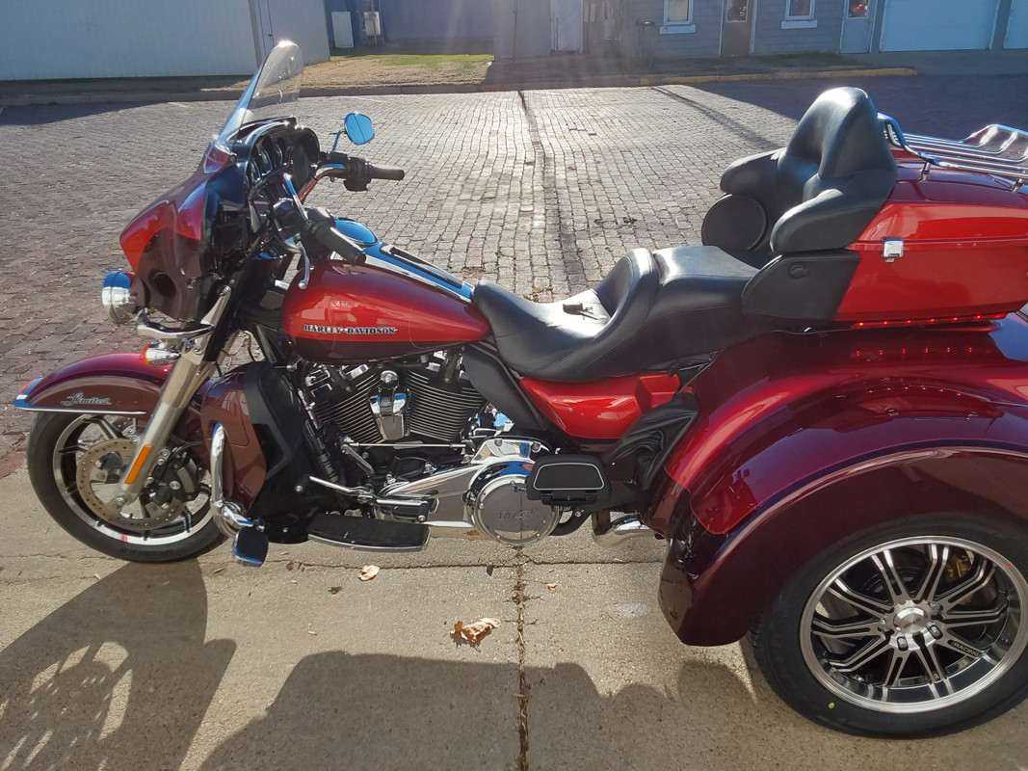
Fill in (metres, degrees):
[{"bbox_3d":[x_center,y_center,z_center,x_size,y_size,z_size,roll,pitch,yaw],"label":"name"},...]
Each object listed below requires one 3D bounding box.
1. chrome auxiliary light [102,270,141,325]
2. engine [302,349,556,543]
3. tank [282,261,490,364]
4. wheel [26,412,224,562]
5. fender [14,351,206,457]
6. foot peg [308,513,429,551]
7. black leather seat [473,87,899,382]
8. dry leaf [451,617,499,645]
[{"bbox_3d":[-0.907,-0.205,1.938,0.095,0.125,0.125,-3,23,1],"label":"chrome auxiliary light"},{"bbox_3d":[-0.200,0.112,2.178,0.680,0.500,0.450,0,24,7],"label":"engine"},{"bbox_3d":[-0.294,-0.226,2.090,0.560,0.270,0.370,0,24,7],"label":"tank"},{"bbox_3d":[-1.069,0.248,2.394,0.632,0.632,0.135,-3,27,1],"label":"wheel"},{"bbox_3d":[-1.071,0.048,2.292,0.670,0.310,0.185,-3,27,1],"label":"fender"},{"bbox_3d":[-0.366,0.358,2.013,0.315,0.040,0.115,5,24,5],"label":"foot peg"},{"bbox_3d":[0.358,-0.358,1.951,0.960,0.620,0.600,0,24,7],"label":"black leather seat"},{"bbox_3d":[-0.099,0.629,2.132,0.125,0.035,0.065,-8,24,-11],"label":"dry leaf"}]

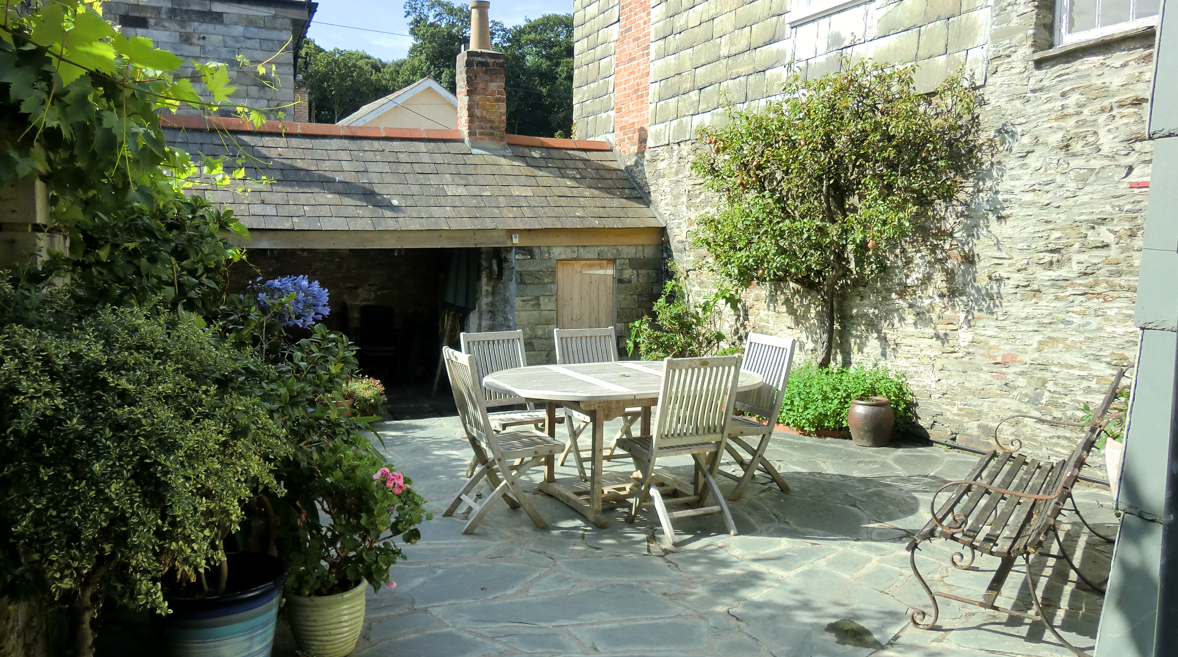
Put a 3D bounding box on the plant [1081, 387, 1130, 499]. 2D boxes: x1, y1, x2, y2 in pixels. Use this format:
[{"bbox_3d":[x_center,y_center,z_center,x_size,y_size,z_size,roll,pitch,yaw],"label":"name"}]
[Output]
[{"bbox_3d":[3.080,0.670,5.133,0.440,0.700,0.440,-2,6,-24],"label":"plant"}]

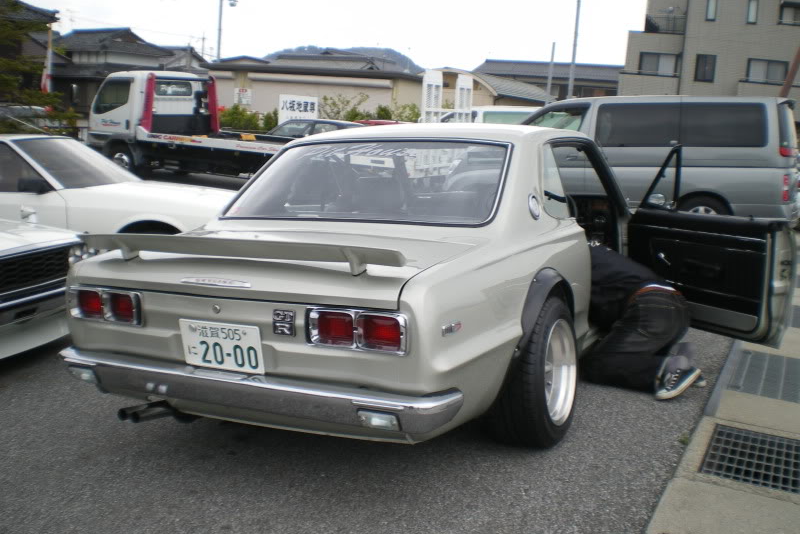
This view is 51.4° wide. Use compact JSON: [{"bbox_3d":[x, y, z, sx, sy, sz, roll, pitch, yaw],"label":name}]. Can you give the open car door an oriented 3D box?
[{"bbox_3d":[1.553,-0.140,4.260,0.160,0.940,1.130,-4,9,-20],"label":"open car door"}]

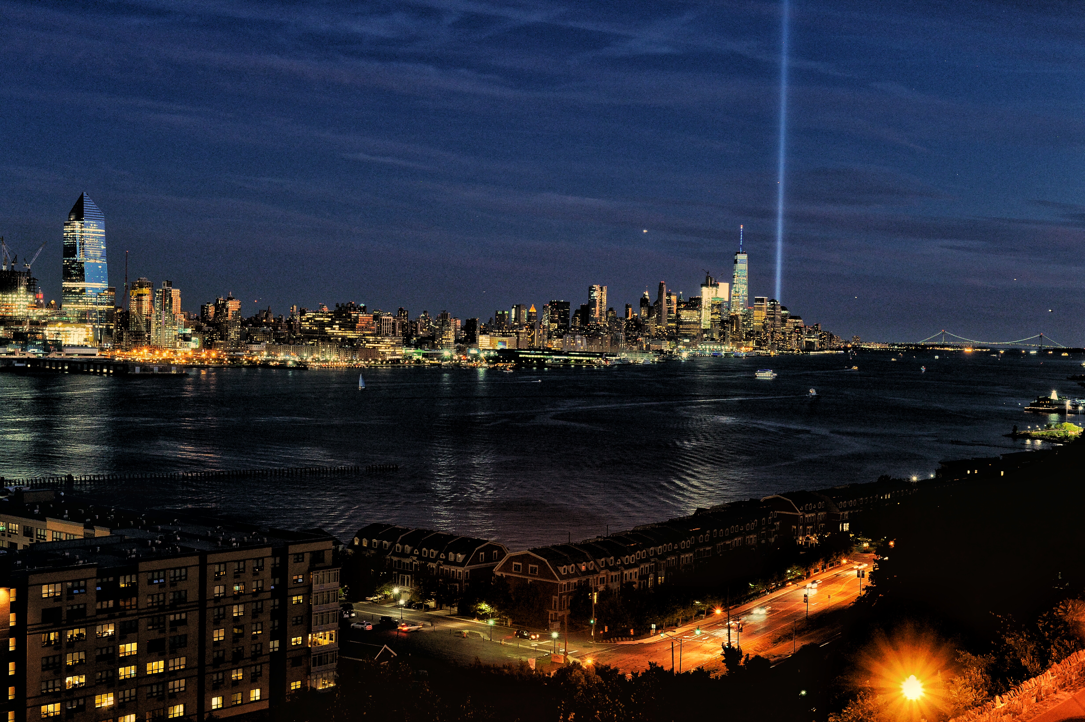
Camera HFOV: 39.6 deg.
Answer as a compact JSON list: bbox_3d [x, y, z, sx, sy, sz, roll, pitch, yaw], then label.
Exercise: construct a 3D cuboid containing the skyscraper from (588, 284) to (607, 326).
[{"bbox_3d":[241.500,-200.500,6600.000,64.000,267.400,48.000,2,1,29],"label":"skyscraper"}]

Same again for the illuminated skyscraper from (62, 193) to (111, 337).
[{"bbox_3d":[-799.500,-159.700,2640.000,66.000,270.300,54.000,2,1,38],"label":"illuminated skyscraper"}]

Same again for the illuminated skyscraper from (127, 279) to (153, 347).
[{"bbox_3d":[-690.300,-83.100,2590.000,42.000,121.000,27.000,2,1,38],"label":"illuminated skyscraper"}]

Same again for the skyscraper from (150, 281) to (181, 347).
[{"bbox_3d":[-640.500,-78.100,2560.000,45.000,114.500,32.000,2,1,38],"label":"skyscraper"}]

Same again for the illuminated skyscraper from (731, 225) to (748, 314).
[{"bbox_3d":[892.400,-338.100,6790.000,64.000,546.300,64.000,2,1,31],"label":"illuminated skyscraper"}]

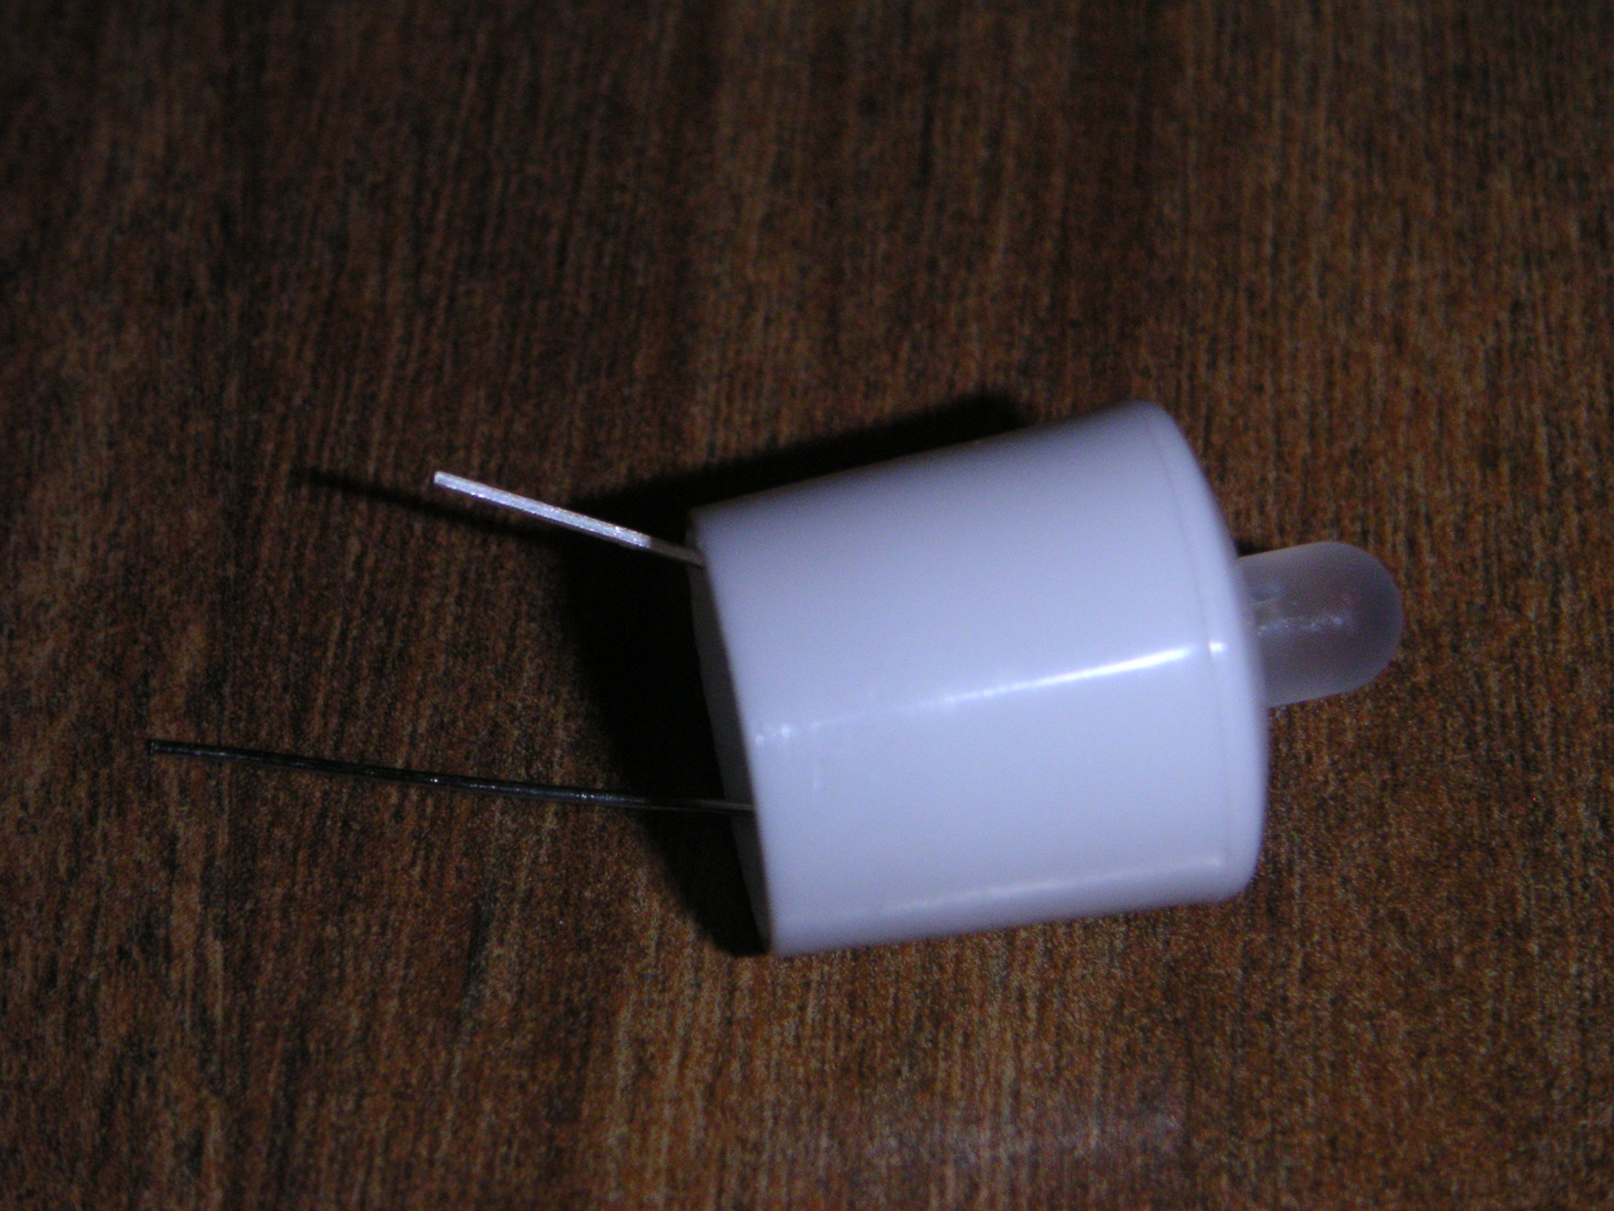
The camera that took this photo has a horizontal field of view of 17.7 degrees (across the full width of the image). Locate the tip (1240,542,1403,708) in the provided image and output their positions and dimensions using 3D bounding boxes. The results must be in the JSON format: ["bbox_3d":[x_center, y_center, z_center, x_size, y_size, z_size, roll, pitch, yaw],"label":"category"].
[{"bbox_3d":[0.017,0.001,0.171,0.006,0.005,0.005,-11,59,-4],"label":"tip"}]

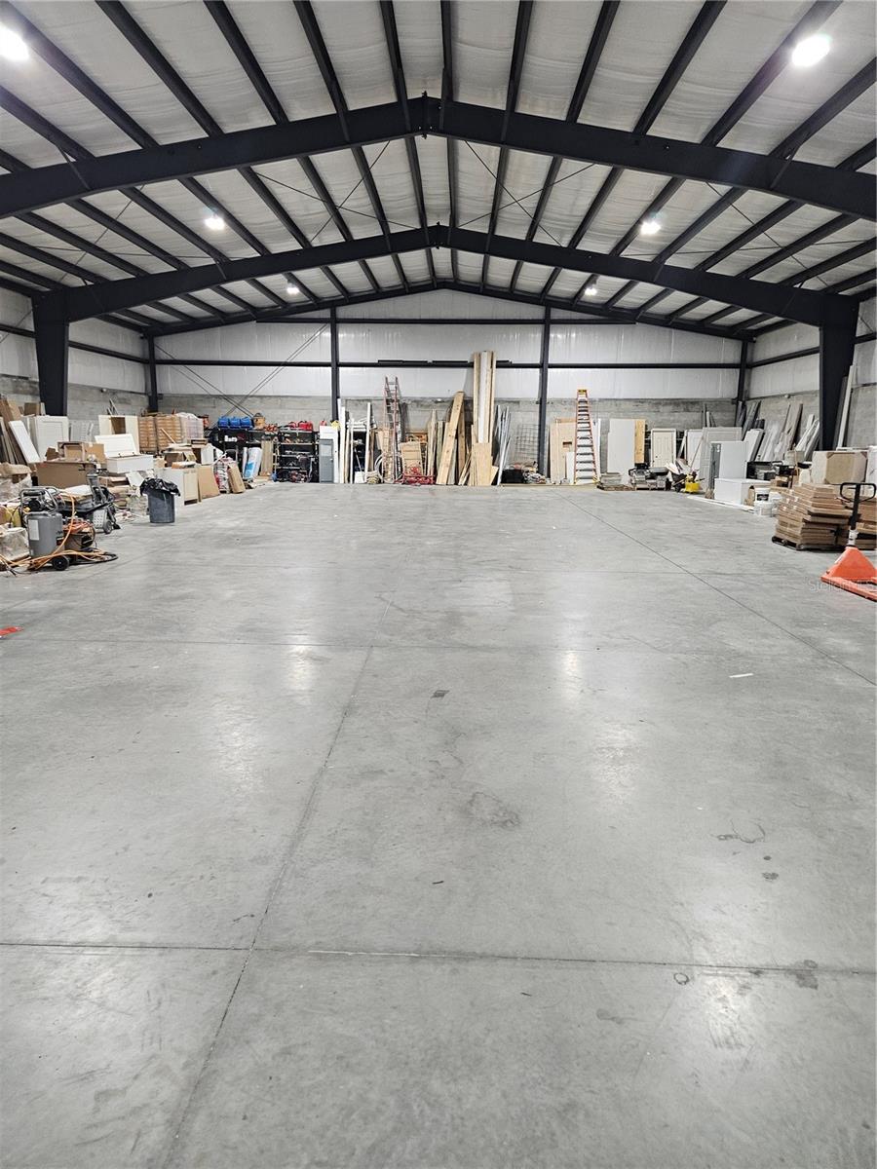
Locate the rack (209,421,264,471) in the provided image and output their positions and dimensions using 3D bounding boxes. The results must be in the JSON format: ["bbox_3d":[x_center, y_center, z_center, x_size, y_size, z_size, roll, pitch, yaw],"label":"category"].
[{"bbox_3d":[-7.634,-4.858,29.291,2.000,1.950,0.600,1,11,1],"label":"rack"}]

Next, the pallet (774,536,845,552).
[{"bbox_3d":[6.592,-0.741,13.634,1.020,0.130,1.080,1,11,1],"label":"pallet"}]

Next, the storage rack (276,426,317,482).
[{"bbox_3d":[-5.319,-4.842,29.382,1.500,1.950,0.550,1,11,1],"label":"storage rack"}]

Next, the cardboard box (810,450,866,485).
[{"bbox_3d":[7.576,-2.188,14.678,0.800,0.600,0.570,1,11,1],"label":"cardboard box"}]

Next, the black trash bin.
[{"bbox_3d":[-5.816,-1.779,16.313,0.680,0.900,0.680,1,11,1],"label":"black trash bin"}]

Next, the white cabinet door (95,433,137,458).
[{"bbox_3d":[-7.913,-3.421,19.128,0.920,0.560,0.400,1,11,1],"label":"white cabinet door"}]

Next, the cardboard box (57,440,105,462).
[{"bbox_3d":[-7.965,-2.959,17.375,0.950,0.480,0.550,-1,11,-6],"label":"cardboard box"}]

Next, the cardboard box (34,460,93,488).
[{"bbox_3d":[-7.584,-2.300,16.109,1.120,0.600,0.600,-2,11,-12],"label":"cardboard box"}]

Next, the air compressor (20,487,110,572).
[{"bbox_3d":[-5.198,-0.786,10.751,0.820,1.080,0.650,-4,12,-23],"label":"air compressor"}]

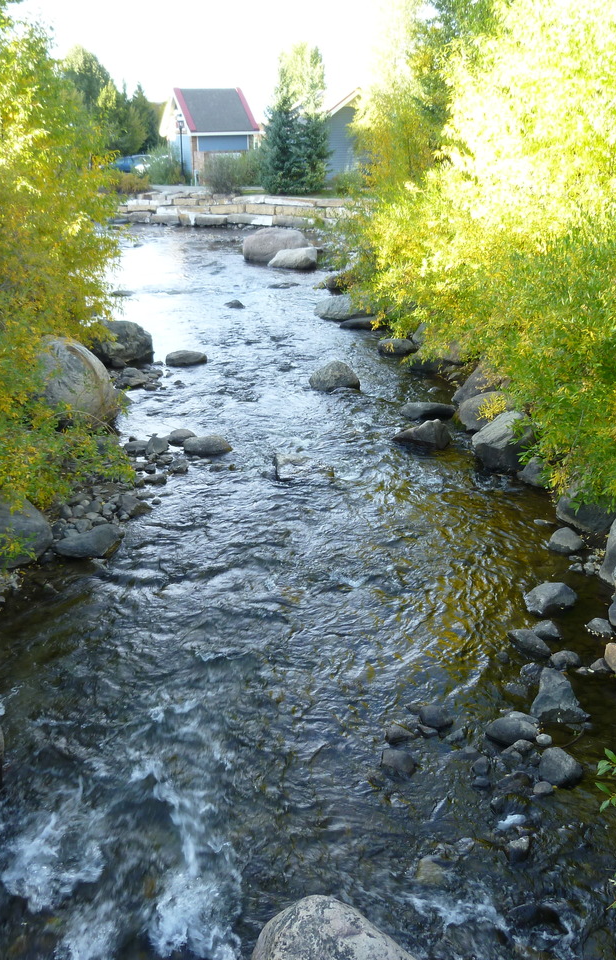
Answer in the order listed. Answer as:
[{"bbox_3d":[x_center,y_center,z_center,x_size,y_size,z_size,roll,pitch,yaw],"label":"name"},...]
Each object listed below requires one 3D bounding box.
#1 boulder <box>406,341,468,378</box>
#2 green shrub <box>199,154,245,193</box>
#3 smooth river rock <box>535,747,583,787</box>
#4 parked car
[{"bbox_3d":[2.172,-2.052,15.349,1.065,0.632,0.852,-1,20,0],"label":"boulder"},{"bbox_3d":[-4.383,-15.737,47.477,2.430,2.042,2.187,0,20,0],"label":"green shrub"},{"bbox_3d":[1.532,1.742,5.624,0.262,0.220,0.222,-1,20,0],"label":"smooth river rock"},{"bbox_3d":[-14.209,-25.216,74.000,4.400,1.500,1.800,-12,23,-28],"label":"parked car"}]

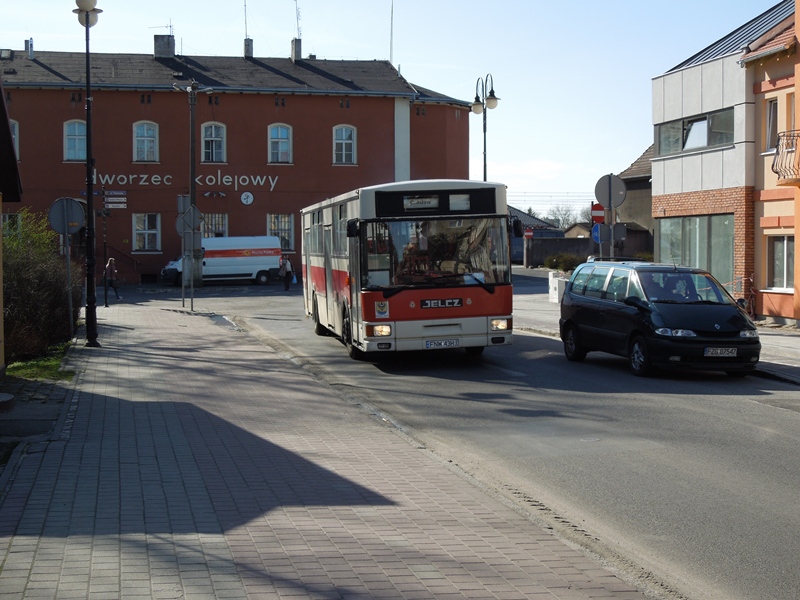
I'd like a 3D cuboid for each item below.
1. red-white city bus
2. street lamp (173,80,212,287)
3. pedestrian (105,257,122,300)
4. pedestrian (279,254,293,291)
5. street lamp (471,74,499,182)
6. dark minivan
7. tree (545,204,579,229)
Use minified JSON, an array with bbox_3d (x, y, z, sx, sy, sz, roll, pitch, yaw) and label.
[{"bbox_3d":[-0.301,-0.640,26.500,2.530,3.080,11.600,-2,3,-9],"label":"red-white city bus"},{"bbox_3d":[-10.098,-5.637,60.811,1.950,10.059,0.900,0,2,0],"label":"street lamp"},{"bbox_3d":[-10.630,-0.754,46.269,0.720,1.643,0.500,1,2,18],"label":"pedestrian"},{"bbox_3d":[-5.303,-1.262,58.268,0.720,1.695,0.450,0,2,-9],"label":"pedestrian"},{"bbox_3d":[2.702,-3.432,39.363,0.600,7.300,1.800,-1,2,-20],"label":"street lamp"},{"bbox_3d":[4.135,0.252,20.312,1.830,1.740,4.520,0,2,-14],"label":"dark minivan"},{"bbox_3d":[18.226,-7.288,139.871,4.200,6.900,4.200,0,2,0],"label":"tree"}]

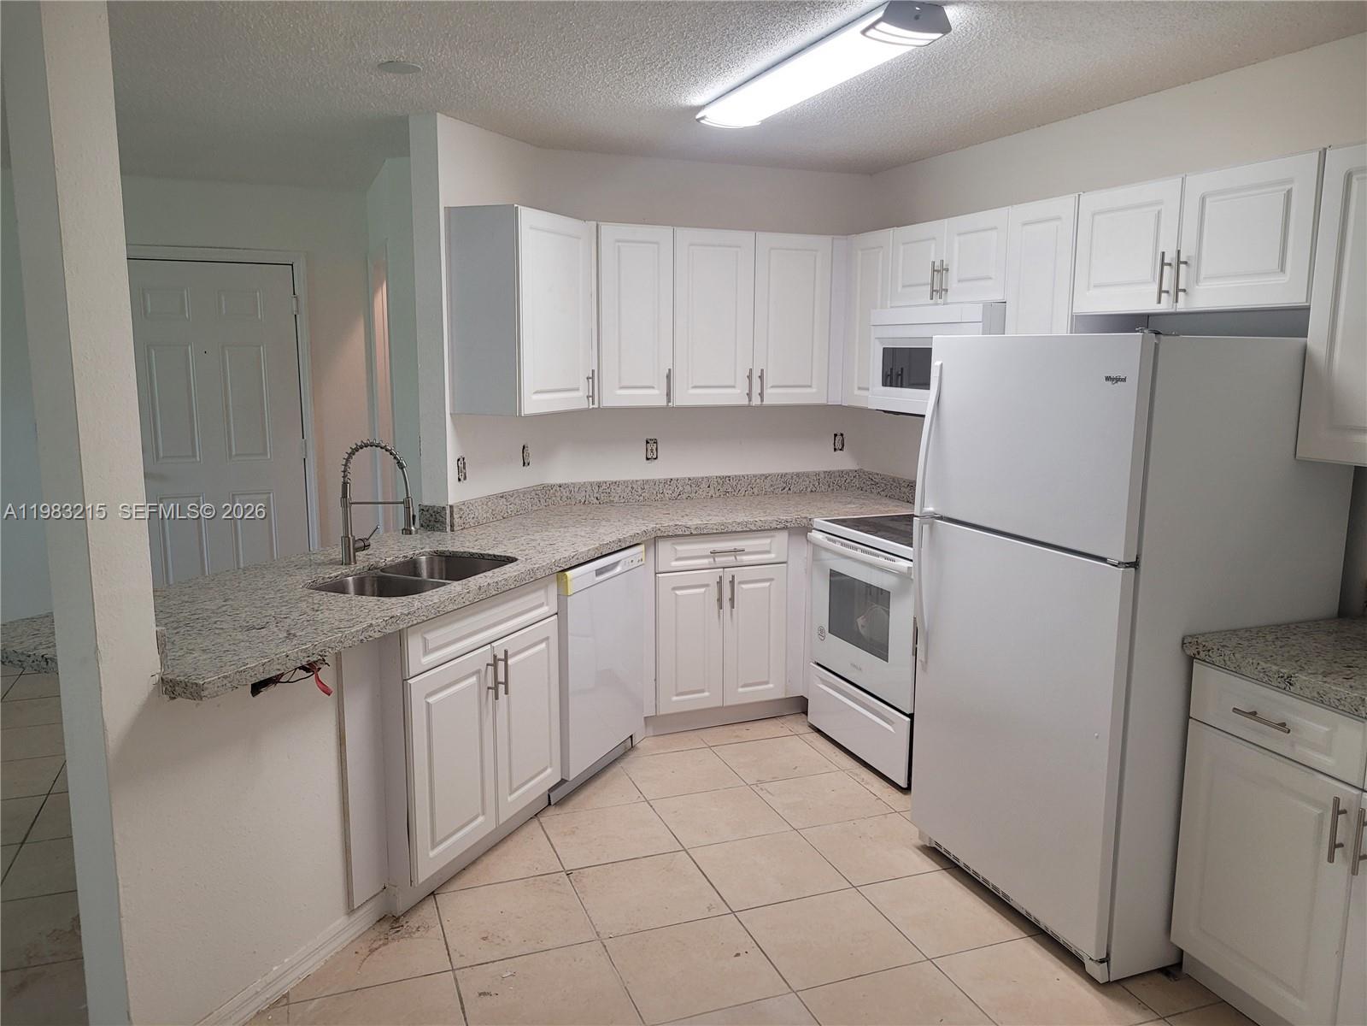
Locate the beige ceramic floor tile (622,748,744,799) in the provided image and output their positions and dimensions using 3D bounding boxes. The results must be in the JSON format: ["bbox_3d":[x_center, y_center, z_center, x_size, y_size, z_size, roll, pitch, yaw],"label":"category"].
[{"bbox_3d":[-0.012,1.033,4.089,0.405,0.010,0.405,-3,10,-20],"label":"beige ceramic floor tile"}]

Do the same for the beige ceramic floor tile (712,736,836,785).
[{"bbox_3d":[0.371,1.002,4.192,0.404,0.010,0.404,-3,10,-20],"label":"beige ceramic floor tile"}]

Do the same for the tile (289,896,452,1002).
[{"bbox_3d":[-0.875,1.202,2.863,0.400,0.010,0.400,-3,9,-20],"label":"tile"}]

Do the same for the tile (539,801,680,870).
[{"bbox_3d":[-0.256,1.116,3.568,0.405,0.010,0.405,-3,10,-20],"label":"tile"}]

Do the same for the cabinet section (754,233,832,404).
[{"bbox_3d":[0.488,-0.863,4.617,0.375,0.750,0.022,-3,10,-22],"label":"cabinet section"}]

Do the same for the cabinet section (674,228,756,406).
[{"bbox_3d":[0.132,-0.845,4.482,0.376,0.752,0.020,-3,9,-20],"label":"cabinet section"}]

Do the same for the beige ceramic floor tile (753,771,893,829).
[{"bbox_3d":[0.511,1.063,3.814,0.404,0.010,0.404,-3,10,-20],"label":"beige ceramic floor tile"}]

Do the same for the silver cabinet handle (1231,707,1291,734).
[{"bbox_3d":[1.354,0.483,2.393,0.035,0.012,0.150,-3,10,-22],"label":"silver cabinet handle"}]

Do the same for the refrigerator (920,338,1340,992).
[{"bbox_3d":[1.244,0.328,3.031,0.792,1.681,0.836,-3,9,-20],"label":"refrigerator"}]

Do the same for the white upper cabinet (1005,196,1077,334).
[{"bbox_3d":[1.228,-0.689,3.559,0.022,0.750,0.327,-3,10,-22],"label":"white upper cabinet"}]

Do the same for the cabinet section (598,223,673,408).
[{"bbox_3d":[-0.199,-0.822,4.344,0.321,0.750,0.022,-3,10,-22],"label":"cabinet section"}]

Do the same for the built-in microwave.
[{"bbox_3d":[1.117,-0.608,4.109,0.400,0.425,0.755,-3,10,-22],"label":"built-in microwave"}]

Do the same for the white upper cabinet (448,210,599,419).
[{"bbox_3d":[-0.632,-0.772,4.004,0.321,0.749,0.520,4,10,22],"label":"white upper cabinet"}]

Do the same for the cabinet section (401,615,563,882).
[{"bbox_3d":[-0.841,0.699,3.393,0.520,0.613,0.792,4,10,24],"label":"cabinet section"}]

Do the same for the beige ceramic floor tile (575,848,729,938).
[{"bbox_3d":[-0.113,1.167,3.159,0.404,0.010,0.404,-3,10,-20],"label":"beige ceramic floor tile"}]

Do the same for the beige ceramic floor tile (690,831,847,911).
[{"bbox_3d":[0.269,1.145,3.297,0.404,0.010,0.404,-3,10,-20],"label":"beige ceramic floor tile"}]

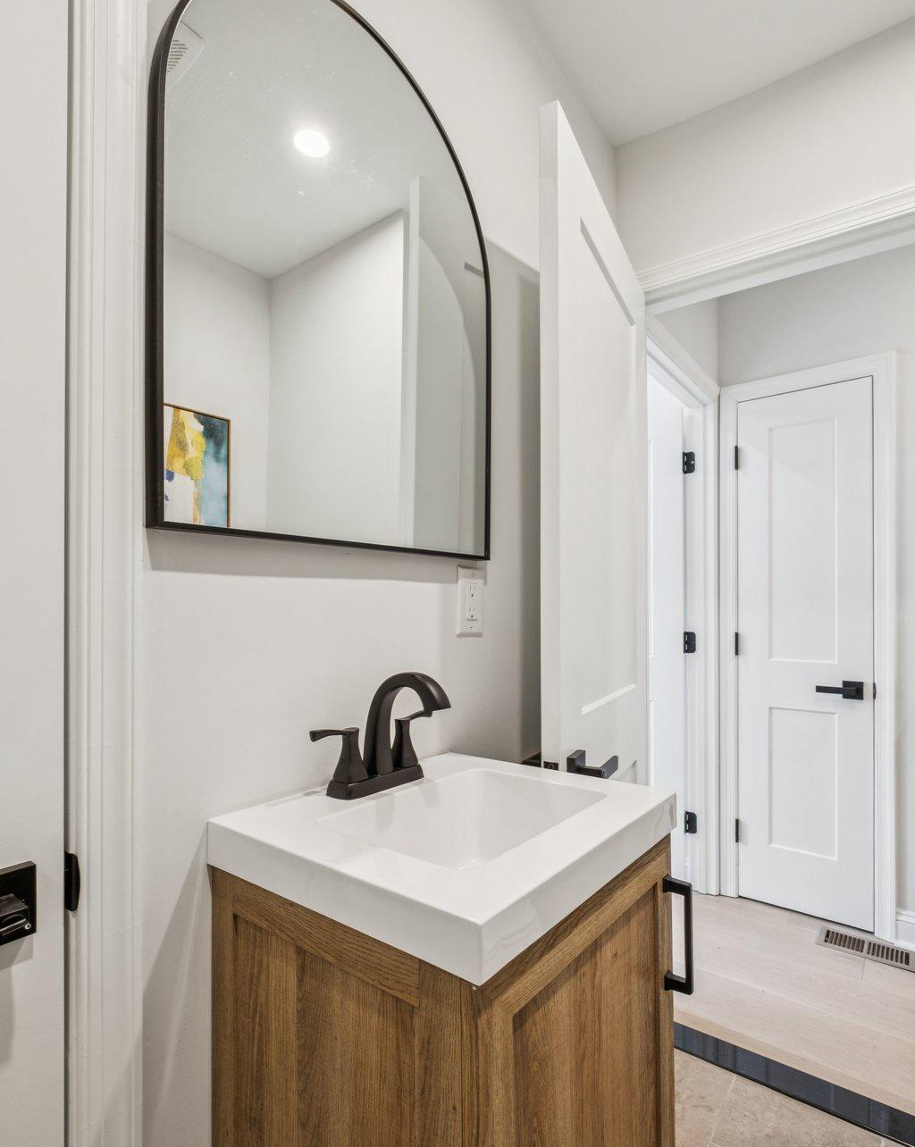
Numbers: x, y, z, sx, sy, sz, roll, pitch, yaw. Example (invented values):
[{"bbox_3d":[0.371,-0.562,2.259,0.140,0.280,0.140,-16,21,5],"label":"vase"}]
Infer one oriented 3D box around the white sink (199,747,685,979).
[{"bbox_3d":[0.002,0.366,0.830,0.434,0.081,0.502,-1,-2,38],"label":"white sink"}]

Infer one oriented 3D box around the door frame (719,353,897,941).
[{"bbox_3d":[1.378,0.263,2.288,0.611,2.116,0.091,-1,-2,38],"label":"door frame"}]

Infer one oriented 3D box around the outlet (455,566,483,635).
[{"bbox_3d":[0.025,0.059,1.192,0.012,0.131,0.084,-1,-2,38],"label":"outlet"}]

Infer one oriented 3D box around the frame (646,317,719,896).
[{"bbox_3d":[0.797,0.255,2.119,0.121,2.116,0.889,-1,-2,38],"label":"frame"}]

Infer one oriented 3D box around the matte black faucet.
[{"bbox_3d":[-0.082,0.239,0.899,0.162,0.178,0.258,-1,-2,38],"label":"matte black faucet"}]

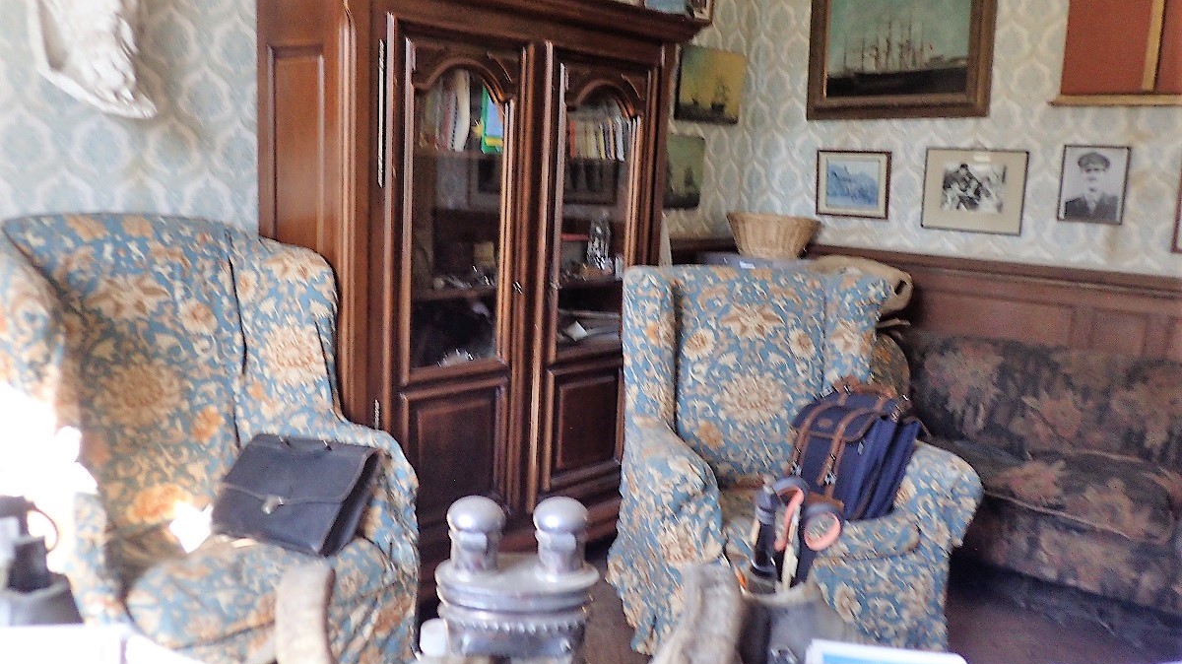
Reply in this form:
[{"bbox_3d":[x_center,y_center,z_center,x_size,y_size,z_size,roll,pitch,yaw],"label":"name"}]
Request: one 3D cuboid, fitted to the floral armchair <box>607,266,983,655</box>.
[{"bbox_3d":[0.556,0.366,3.095,0.875,1.045,0.814,0,10,-16],"label":"floral armchair"}]

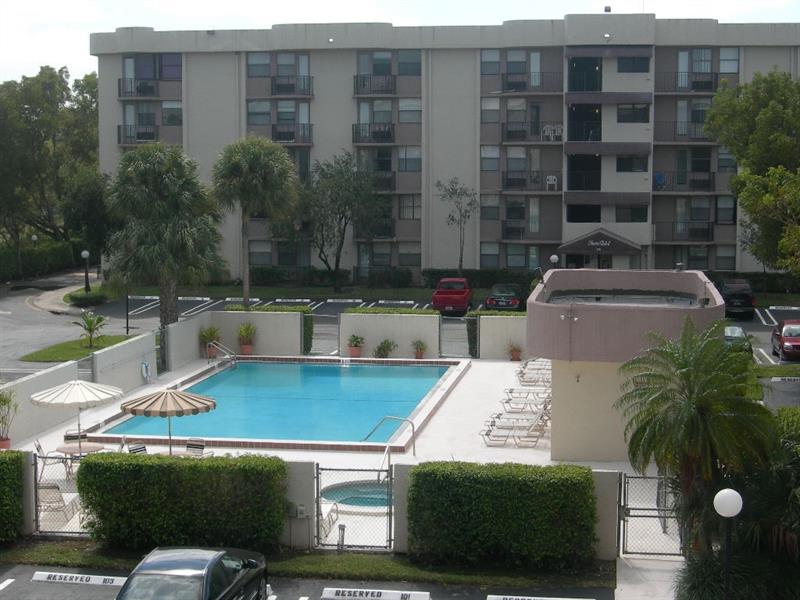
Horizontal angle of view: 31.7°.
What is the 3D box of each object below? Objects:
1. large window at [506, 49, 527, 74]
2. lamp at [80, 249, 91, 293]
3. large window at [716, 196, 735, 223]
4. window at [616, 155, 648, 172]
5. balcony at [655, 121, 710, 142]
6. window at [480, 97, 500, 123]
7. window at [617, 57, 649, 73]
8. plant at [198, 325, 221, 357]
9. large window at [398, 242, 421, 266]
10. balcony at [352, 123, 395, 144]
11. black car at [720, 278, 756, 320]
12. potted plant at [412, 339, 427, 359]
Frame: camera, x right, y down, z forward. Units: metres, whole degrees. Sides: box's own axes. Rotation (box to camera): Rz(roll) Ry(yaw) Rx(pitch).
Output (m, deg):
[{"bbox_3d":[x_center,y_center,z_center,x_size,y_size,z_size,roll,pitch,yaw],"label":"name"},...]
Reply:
[{"bbox_3d":[6.545,-13.348,79.000,1.100,1.400,0.120,1,5,10],"label":"large window"},{"bbox_3d":[-16.823,-1.515,75.659,0.433,2.288,0.433,1,6,9],"label":"lamp"},{"bbox_3d":[17.992,-4.973,77.865,1.040,1.488,0.150,1,6,9],"label":"large window"},{"bbox_3d":[12.616,-7.396,76.500,1.720,0.960,0.120,1,5,10],"label":"window"},{"bbox_3d":[15.550,-9.119,76.897,3.369,1.224,1.379,1,6,9],"label":"balcony"},{"bbox_3d":[5.103,-10.692,79.463,1.119,1.424,0.150,1,6,9],"label":"window"},{"bbox_3d":[12.754,-12.863,77.069,1.725,0.875,0.150,1,6,9],"label":"window"},{"bbox_3d":[-7.141,1.562,52.786,0.800,1.265,0.800,1,5,8],"label":"plant"},{"bbox_3d":[0.597,-2.609,80.689,1.301,1.375,0.148,1,6,9],"label":"large window"},{"bbox_3d":[-1.387,-9.078,77.120,2.208,1.185,1.300,1,7,9],"label":"balcony"},{"bbox_3d":[15.610,-0.146,66.075,1.800,1.640,4.700,1,6,9],"label":"black car"},{"bbox_3d":[0.712,1.761,51.548,0.518,0.713,0.518,1,7,9],"label":"potted plant"}]

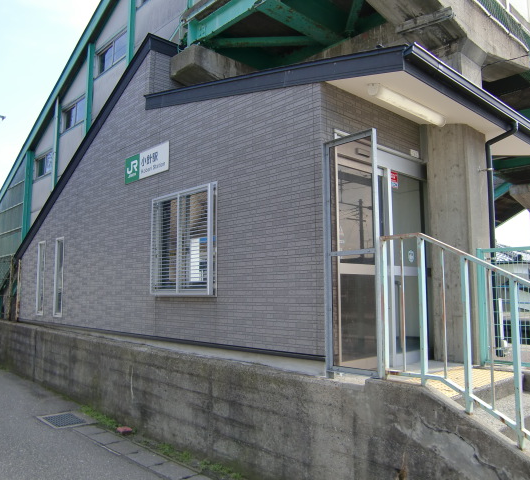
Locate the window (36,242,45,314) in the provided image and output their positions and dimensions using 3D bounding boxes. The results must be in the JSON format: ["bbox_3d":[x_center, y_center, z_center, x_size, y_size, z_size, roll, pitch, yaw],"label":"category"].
[{"bbox_3d":[-4.146,0.716,9.664,0.100,1.355,0.321,5,-8,-42],"label":"window"}]

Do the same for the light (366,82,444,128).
[{"bbox_3d":[1.379,-1.246,4.901,1.230,0.110,0.140,4,3,-45],"label":"light"}]

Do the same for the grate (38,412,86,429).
[{"bbox_3d":[-2.716,2.446,6.955,0.425,0.040,0.807,5,-8,-42],"label":"grate"}]

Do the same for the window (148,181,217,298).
[{"bbox_3d":[-0.962,0.040,6.083,0.150,1.235,1.245,5,-8,-42],"label":"window"}]

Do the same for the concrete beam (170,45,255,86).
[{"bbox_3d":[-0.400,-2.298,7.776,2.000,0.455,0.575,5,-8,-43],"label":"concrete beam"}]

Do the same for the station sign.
[{"bbox_3d":[-1.599,-1.008,6.911,0.040,0.368,1.142,5,-8,-42],"label":"station sign"}]

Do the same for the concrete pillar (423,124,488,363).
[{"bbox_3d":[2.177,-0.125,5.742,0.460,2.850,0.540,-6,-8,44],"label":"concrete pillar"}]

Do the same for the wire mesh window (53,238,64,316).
[{"bbox_3d":[-3.546,0.642,9.003,0.100,1.369,0.341,5,-8,-42],"label":"wire mesh window"}]

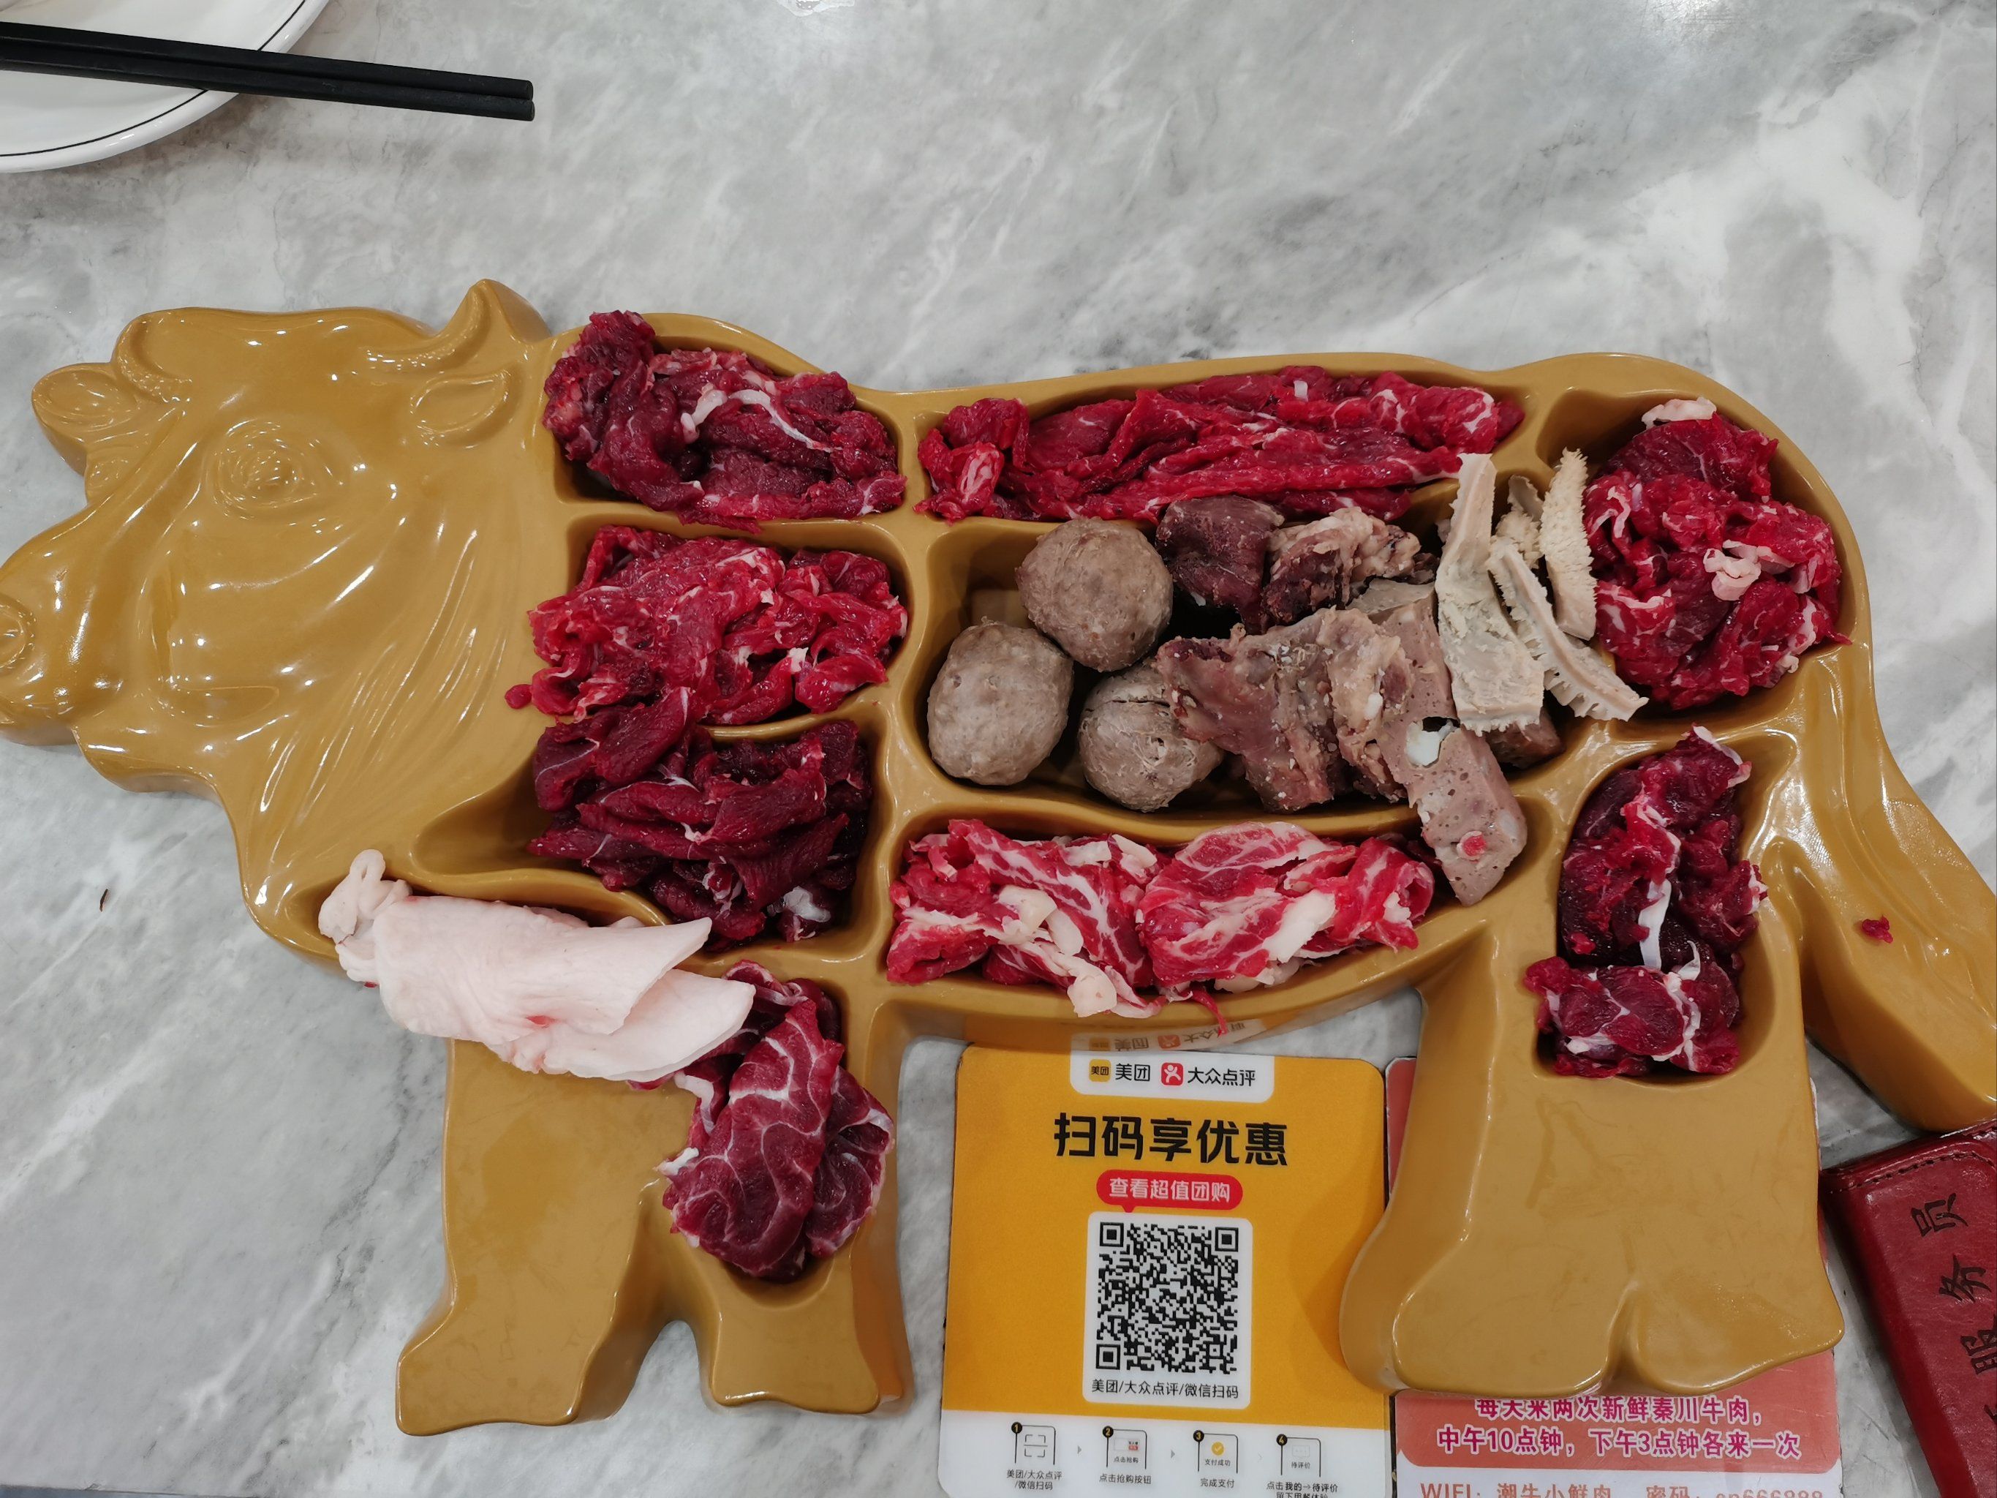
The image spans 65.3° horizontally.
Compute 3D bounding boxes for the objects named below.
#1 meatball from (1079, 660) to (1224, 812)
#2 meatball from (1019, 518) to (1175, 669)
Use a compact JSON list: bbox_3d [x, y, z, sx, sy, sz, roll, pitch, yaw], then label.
[{"bbox_3d":[0.037,-0.003,0.379,0.035,0.035,0.036,0,76,2],"label":"meatball"},{"bbox_3d":[0.024,-0.038,0.383,0.038,0.037,0.037,0,76,2],"label":"meatball"}]

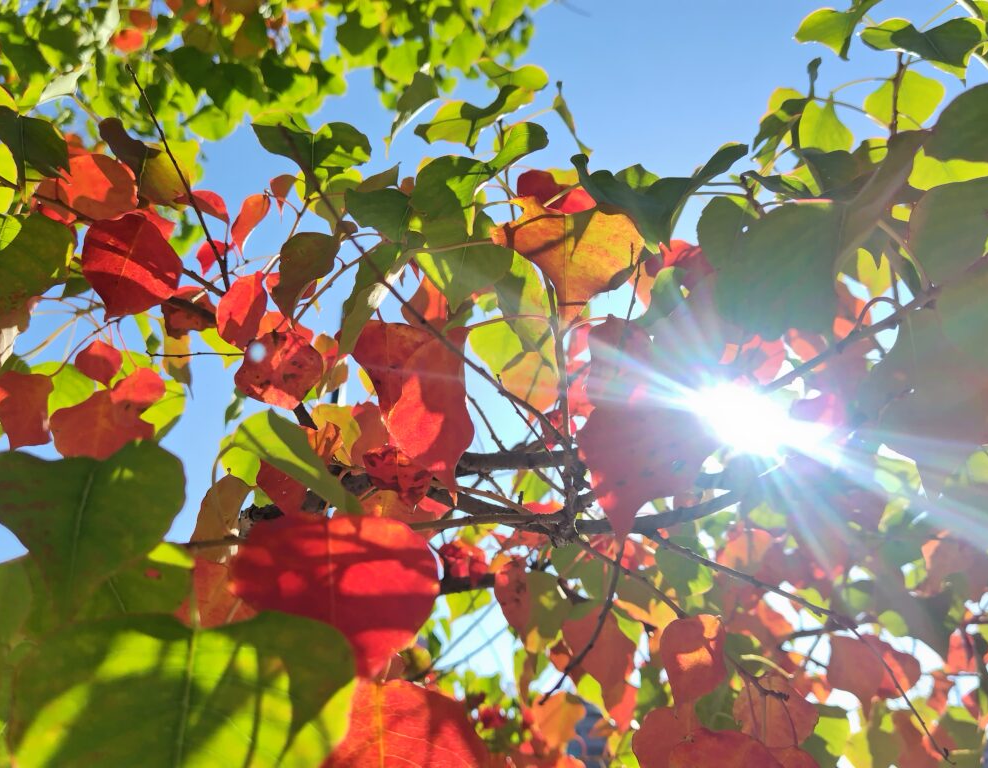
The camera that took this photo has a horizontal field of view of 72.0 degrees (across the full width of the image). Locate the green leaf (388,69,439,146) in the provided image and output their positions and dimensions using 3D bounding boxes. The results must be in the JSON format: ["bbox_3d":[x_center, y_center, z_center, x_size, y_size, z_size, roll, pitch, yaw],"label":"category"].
[{"bbox_3d":[-0.059,-0.199,0.491,0.027,0.057,0.025,27,1,-16],"label":"green leaf"}]

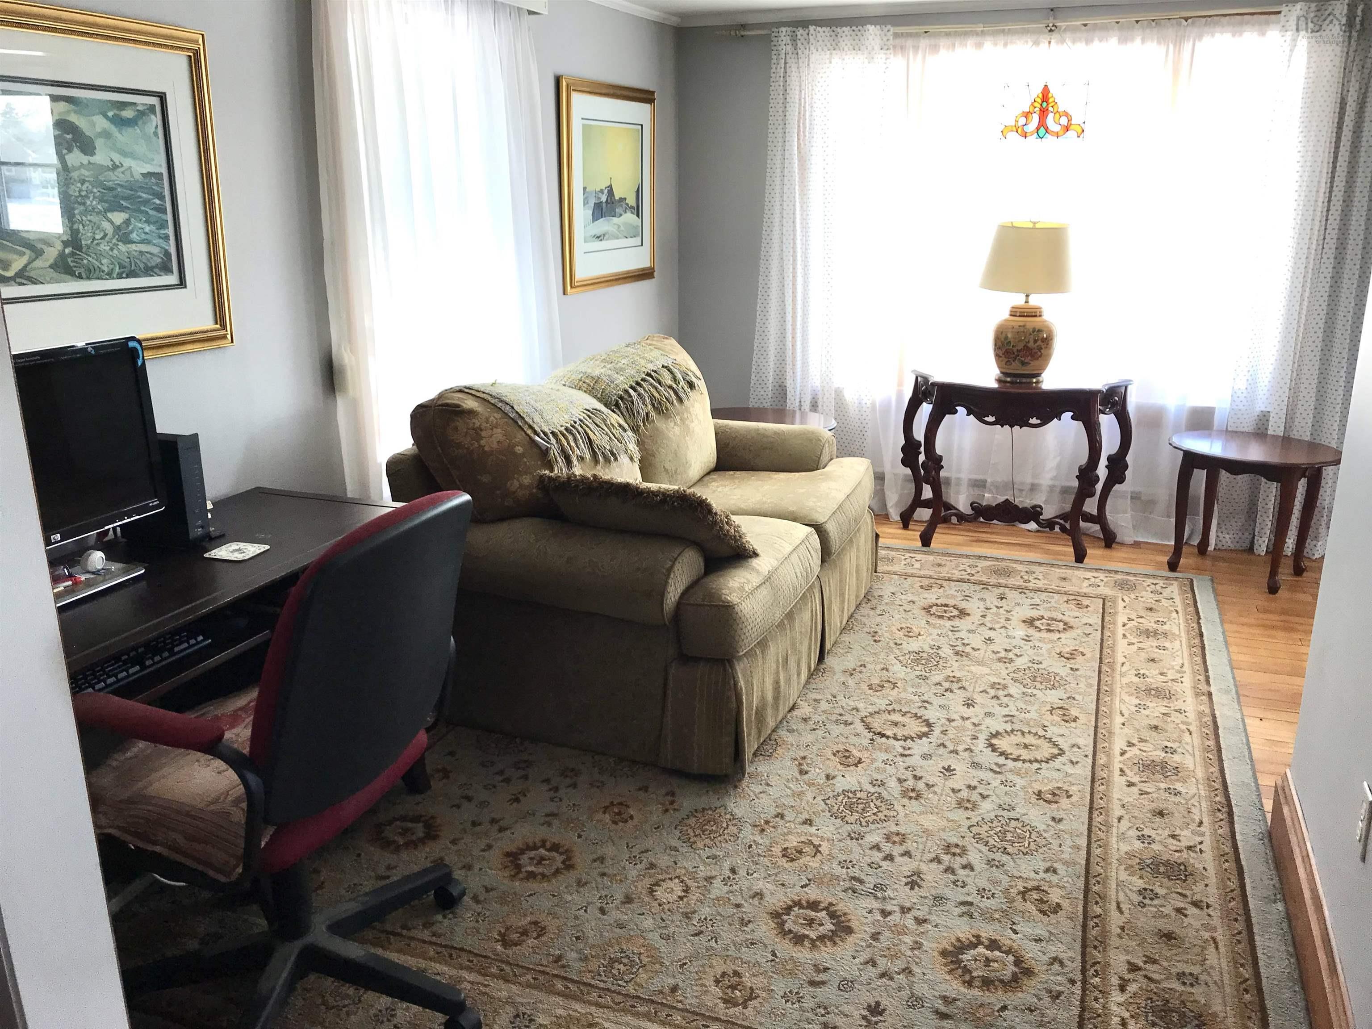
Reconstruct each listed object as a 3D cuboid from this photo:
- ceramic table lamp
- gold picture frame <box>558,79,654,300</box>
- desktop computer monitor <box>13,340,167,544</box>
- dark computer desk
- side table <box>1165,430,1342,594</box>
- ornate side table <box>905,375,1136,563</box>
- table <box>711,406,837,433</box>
[{"bbox_3d":[1.448,-0.903,4.744,0.379,0.675,0.379,6,18,20],"label":"ceramic table lamp"},{"bbox_3d":[-0.322,-1.417,4.821,0.035,0.837,0.935,6,18,20],"label":"gold picture frame"},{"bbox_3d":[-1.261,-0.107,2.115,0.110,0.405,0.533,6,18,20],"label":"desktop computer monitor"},{"bbox_3d":[-1.175,0.505,2.409,0.548,0.757,1.421,6,18,20],"label":"dark computer desk"},{"bbox_3d":[2.296,-0.016,4.559,0.643,0.533,0.587,15,22,40],"label":"side table"},{"bbox_3d":[1.436,-0.226,4.914,0.981,0.735,0.394,6,18,20],"label":"ornate side table"},{"bbox_3d":[0.355,-0.168,5.076,0.643,0.533,0.587,8,18,27],"label":"table"}]

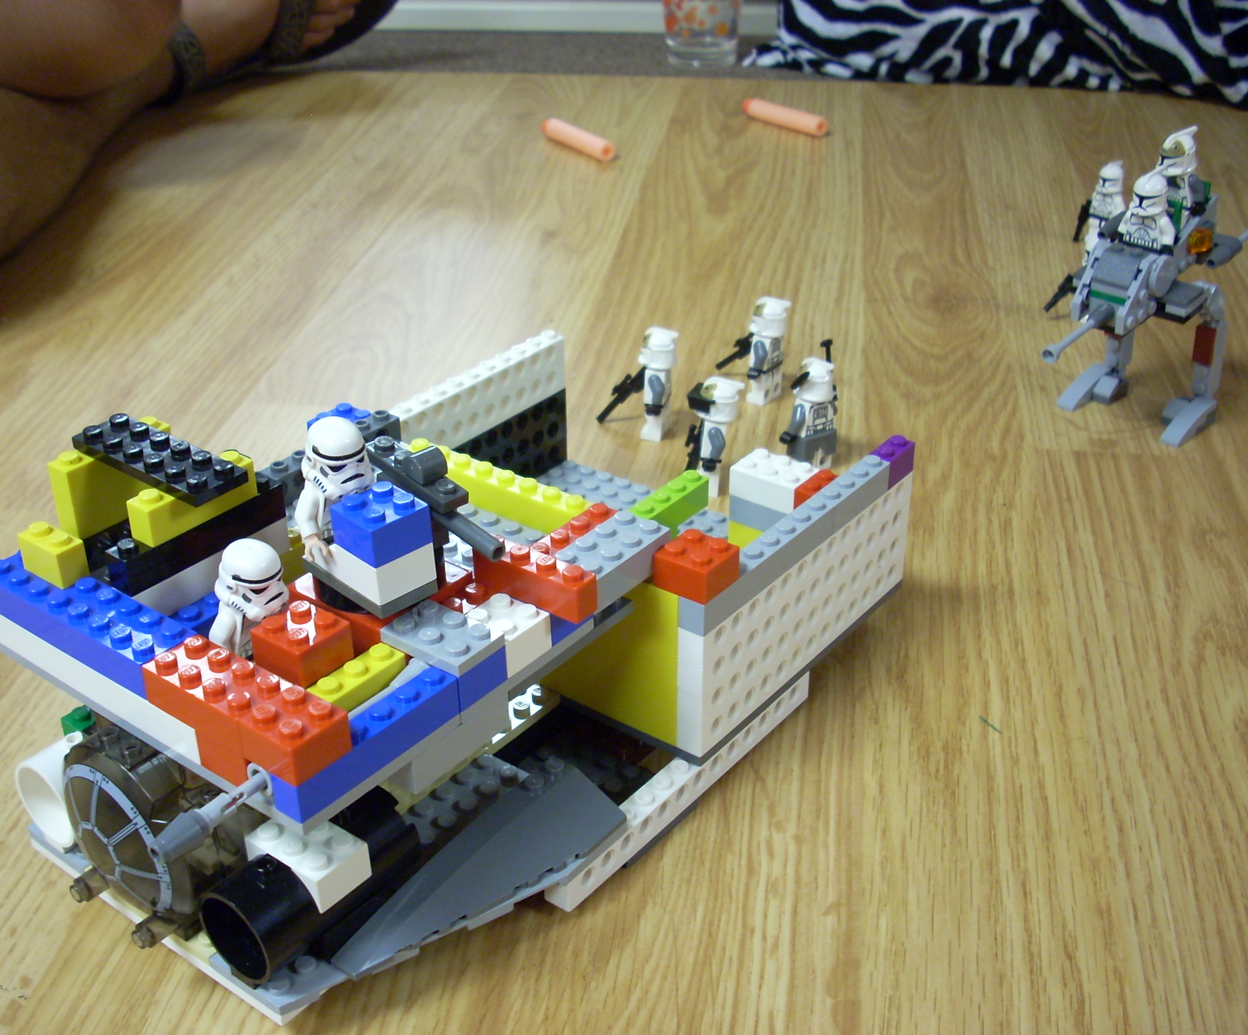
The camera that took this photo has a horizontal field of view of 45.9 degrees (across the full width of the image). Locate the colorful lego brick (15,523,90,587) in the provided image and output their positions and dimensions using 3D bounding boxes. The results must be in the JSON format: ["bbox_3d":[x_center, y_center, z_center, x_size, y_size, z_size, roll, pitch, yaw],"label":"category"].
[{"bbox_3d":[-0.136,0.008,0.352,0.016,0.011,0.008,20,36,32],"label":"colorful lego brick"}]

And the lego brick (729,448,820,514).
[{"bbox_3d":[0.049,-0.012,0.475,0.024,0.011,0.016,21,36,32],"label":"lego brick"}]

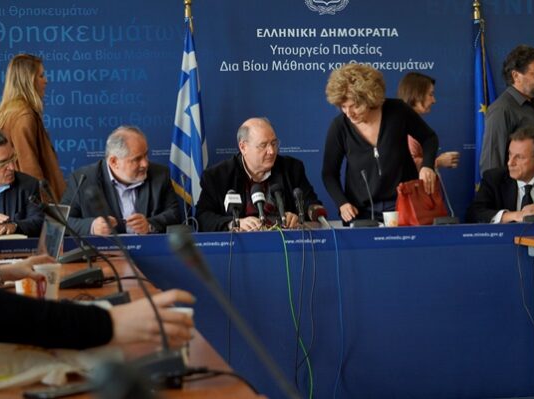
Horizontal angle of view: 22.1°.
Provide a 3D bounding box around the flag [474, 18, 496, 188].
[{"bbox_3d":[1.204,-0.463,7.455,0.200,1.047,0.150,-2,2,-10],"label":"flag"}]

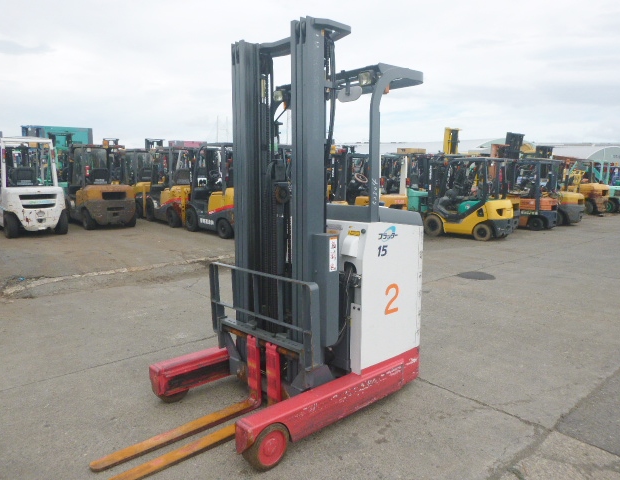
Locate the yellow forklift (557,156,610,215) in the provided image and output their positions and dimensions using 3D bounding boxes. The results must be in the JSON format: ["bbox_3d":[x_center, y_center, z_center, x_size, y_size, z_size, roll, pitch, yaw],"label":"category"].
[{"bbox_3d":[11.401,-2.410,20.713,1.450,2.300,3.400,-6,10,-39],"label":"yellow forklift"}]

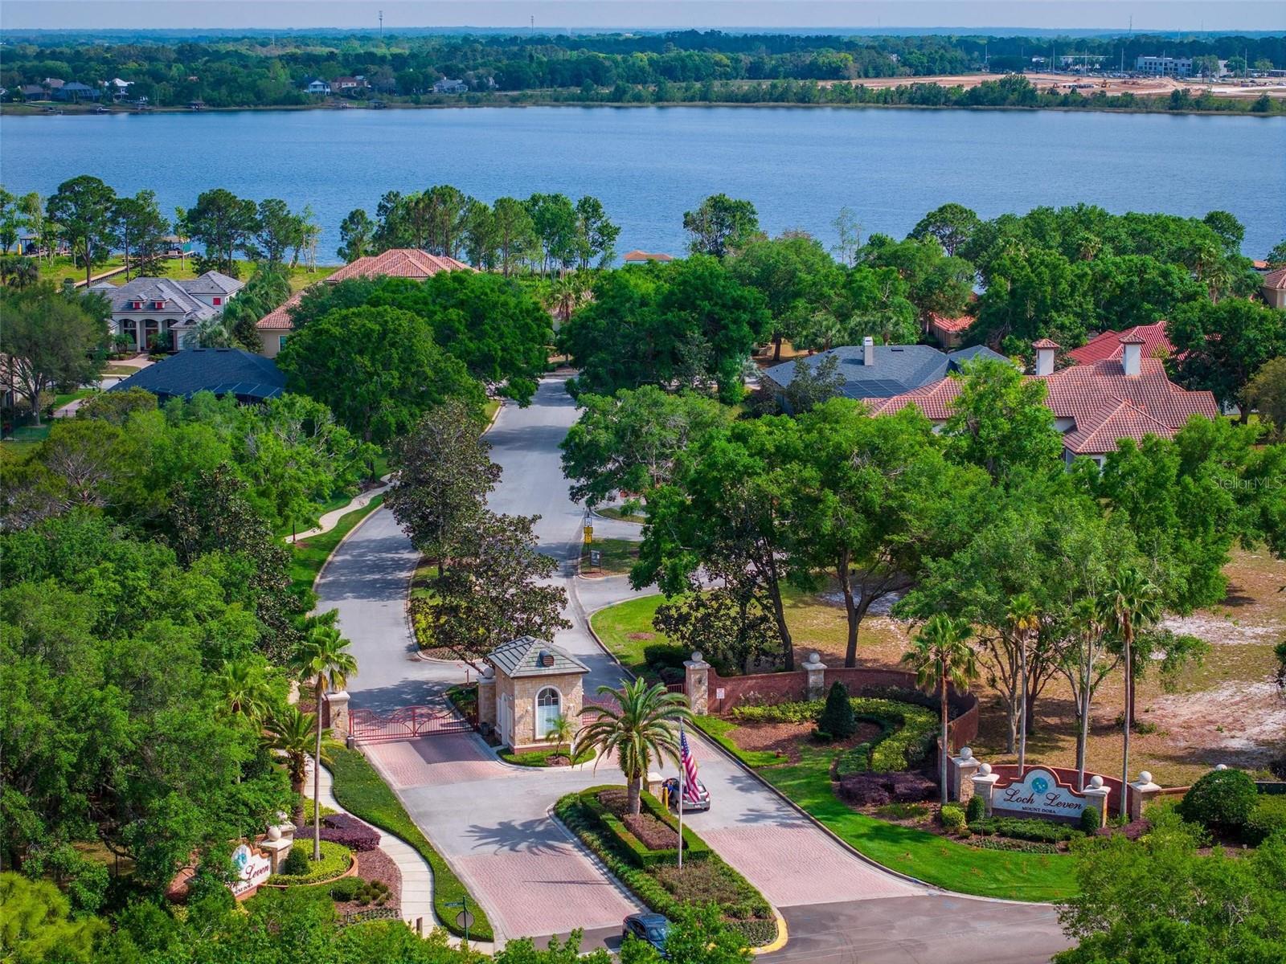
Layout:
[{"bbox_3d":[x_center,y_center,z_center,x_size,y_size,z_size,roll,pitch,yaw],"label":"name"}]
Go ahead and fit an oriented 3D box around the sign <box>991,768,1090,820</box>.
[{"bbox_3d":[21.423,16.777,139.930,5.300,3.050,0.450,5,11,24],"label":"sign"}]

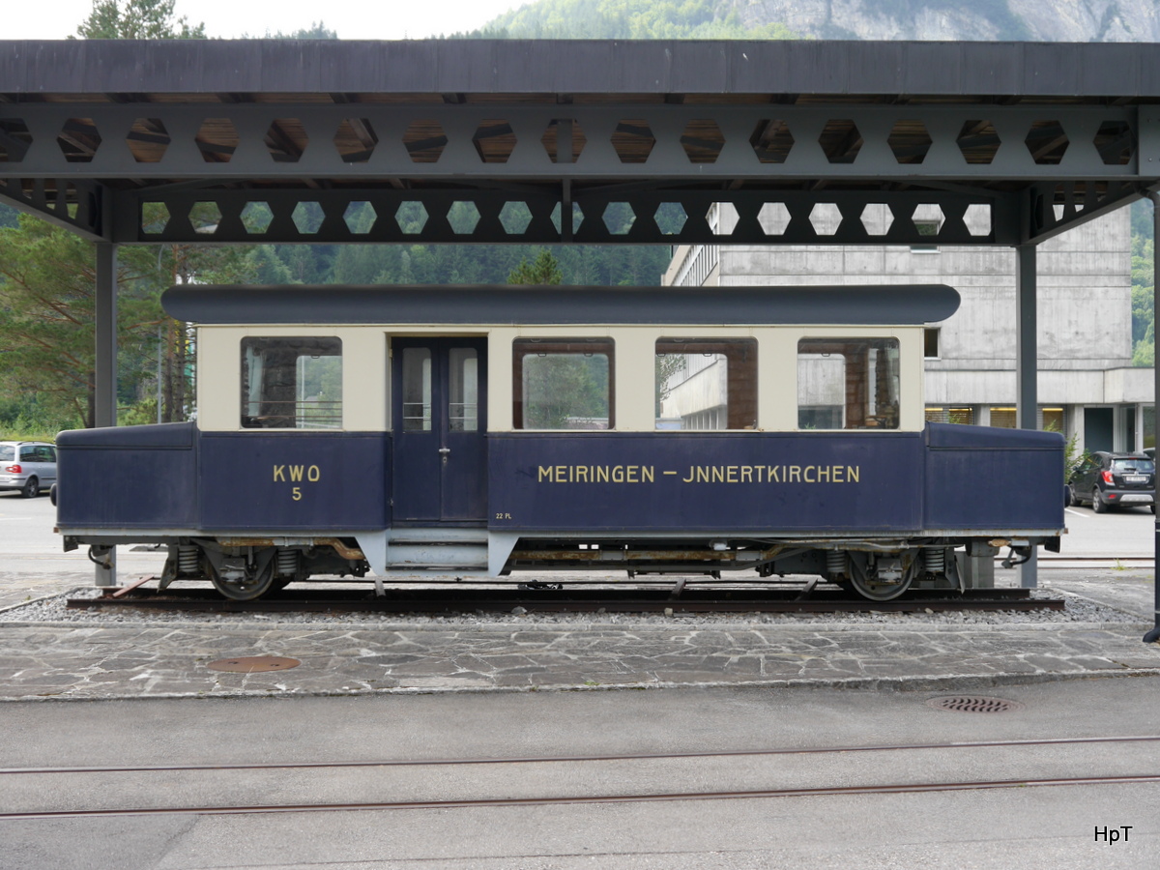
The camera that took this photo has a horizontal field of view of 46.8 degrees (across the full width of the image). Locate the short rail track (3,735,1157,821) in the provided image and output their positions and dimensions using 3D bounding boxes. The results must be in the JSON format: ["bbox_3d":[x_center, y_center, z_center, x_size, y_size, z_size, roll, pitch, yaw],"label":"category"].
[{"bbox_3d":[0.190,1.930,7.490,7.300,0.110,1.140,0,0,-7],"label":"short rail track"}]

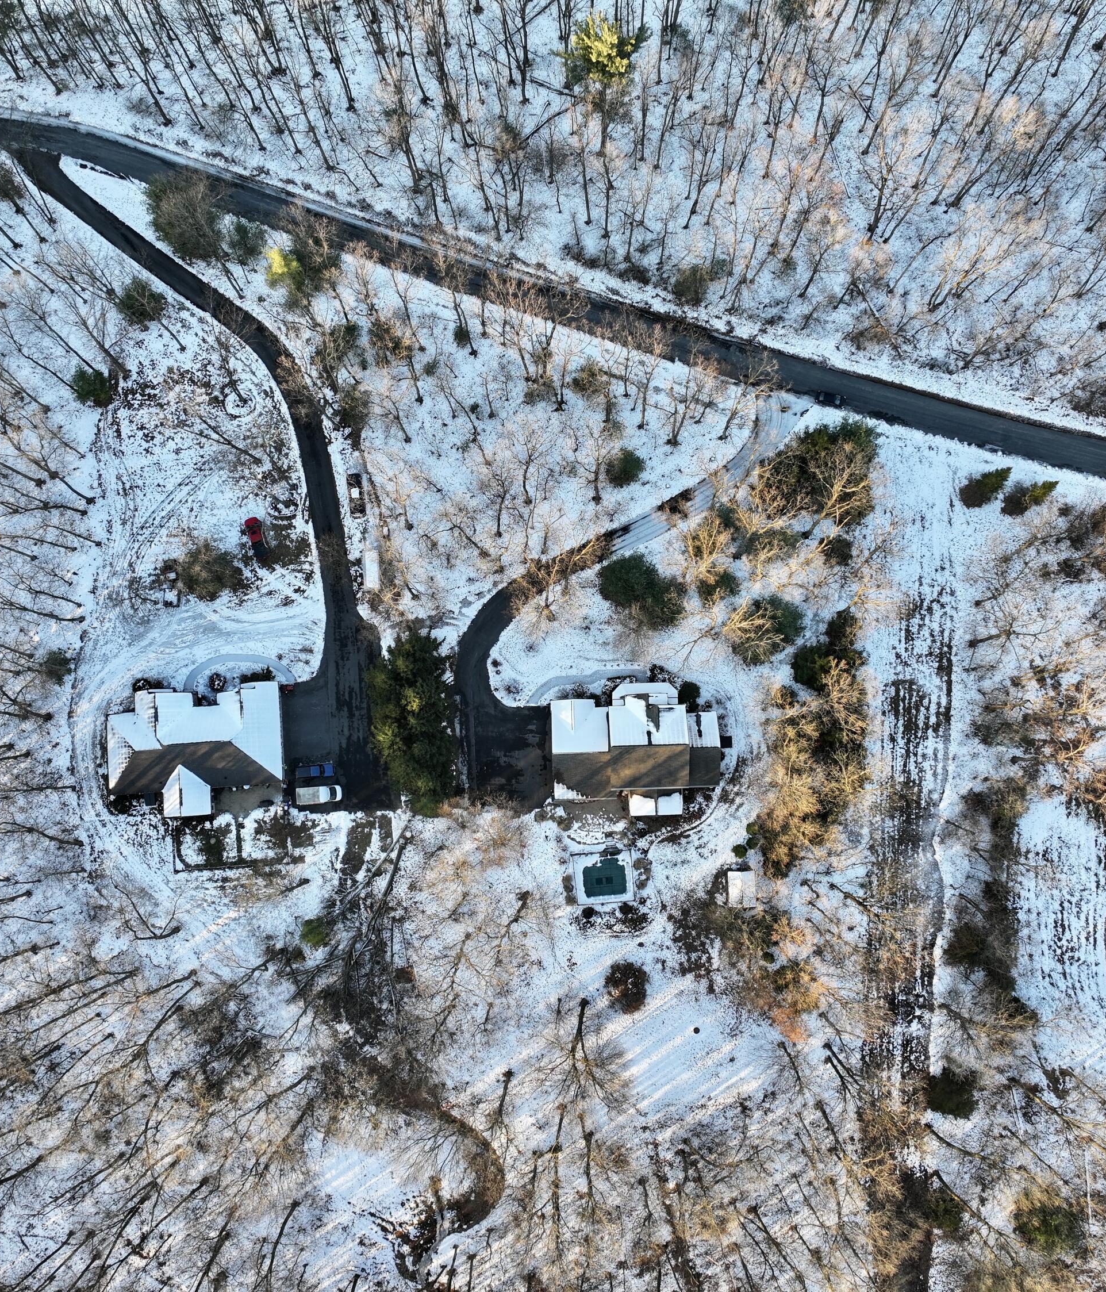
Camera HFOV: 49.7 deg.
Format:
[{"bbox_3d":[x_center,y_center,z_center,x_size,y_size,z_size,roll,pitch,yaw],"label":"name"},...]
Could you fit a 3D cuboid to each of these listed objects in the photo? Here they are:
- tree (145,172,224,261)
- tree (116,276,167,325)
[{"bbox_3d":[-47.780,-54.520,156.180,8.600,15.000,8.600,0,85,1],"label":"tree"},{"bbox_3d":[-54.680,-44.820,158.380,6.200,9.000,6.200,0,85,1],"label":"tree"}]

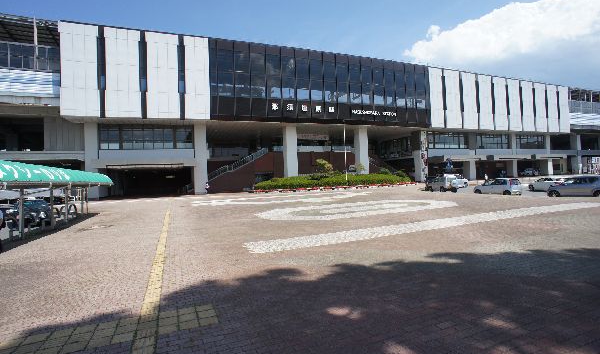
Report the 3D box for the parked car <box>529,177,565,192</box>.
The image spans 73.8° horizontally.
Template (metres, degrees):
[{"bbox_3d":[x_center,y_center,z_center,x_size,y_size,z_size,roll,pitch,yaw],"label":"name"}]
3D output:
[{"bbox_3d":[27.238,0.840,43.000,1.700,1.450,4.400,-2,0,-28],"label":"parked car"}]

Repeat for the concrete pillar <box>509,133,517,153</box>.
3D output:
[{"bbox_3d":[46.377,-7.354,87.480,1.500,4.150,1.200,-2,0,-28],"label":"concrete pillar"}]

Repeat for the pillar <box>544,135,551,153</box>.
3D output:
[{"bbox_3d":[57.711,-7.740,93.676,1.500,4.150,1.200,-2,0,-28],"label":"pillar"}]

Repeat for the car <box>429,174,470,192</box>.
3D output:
[{"bbox_3d":[15.587,0.736,42.500,1.600,1.700,3.700,-2,0,-33],"label":"car"}]

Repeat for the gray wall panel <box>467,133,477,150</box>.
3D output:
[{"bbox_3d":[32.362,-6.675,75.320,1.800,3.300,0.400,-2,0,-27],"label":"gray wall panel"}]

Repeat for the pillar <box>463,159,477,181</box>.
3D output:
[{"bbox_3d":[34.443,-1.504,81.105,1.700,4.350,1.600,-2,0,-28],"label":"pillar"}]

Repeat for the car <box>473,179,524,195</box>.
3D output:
[{"bbox_3d":[18.047,0.886,36.500,1.670,1.500,3.850,-2,0,-35],"label":"car"}]

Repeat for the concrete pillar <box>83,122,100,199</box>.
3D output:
[{"bbox_3d":[-27.124,-1.919,52.083,1.692,9.901,1.643,-2,0,-28],"label":"concrete pillar"}]

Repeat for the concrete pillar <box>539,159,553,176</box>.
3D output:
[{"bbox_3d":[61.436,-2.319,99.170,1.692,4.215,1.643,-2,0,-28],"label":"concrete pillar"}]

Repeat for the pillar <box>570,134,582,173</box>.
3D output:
[{"bbox_3d":[69.517,-5.542,100.399,1.750,9.900,1.700,-2,0,-28],"label":"pillar"}]

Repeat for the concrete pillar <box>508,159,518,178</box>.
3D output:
[{"bbox_3d":[49.263,-1.921,92.520,1.692,4.183,1.643,-2,0,-28],"label":"concrete pillar"}]

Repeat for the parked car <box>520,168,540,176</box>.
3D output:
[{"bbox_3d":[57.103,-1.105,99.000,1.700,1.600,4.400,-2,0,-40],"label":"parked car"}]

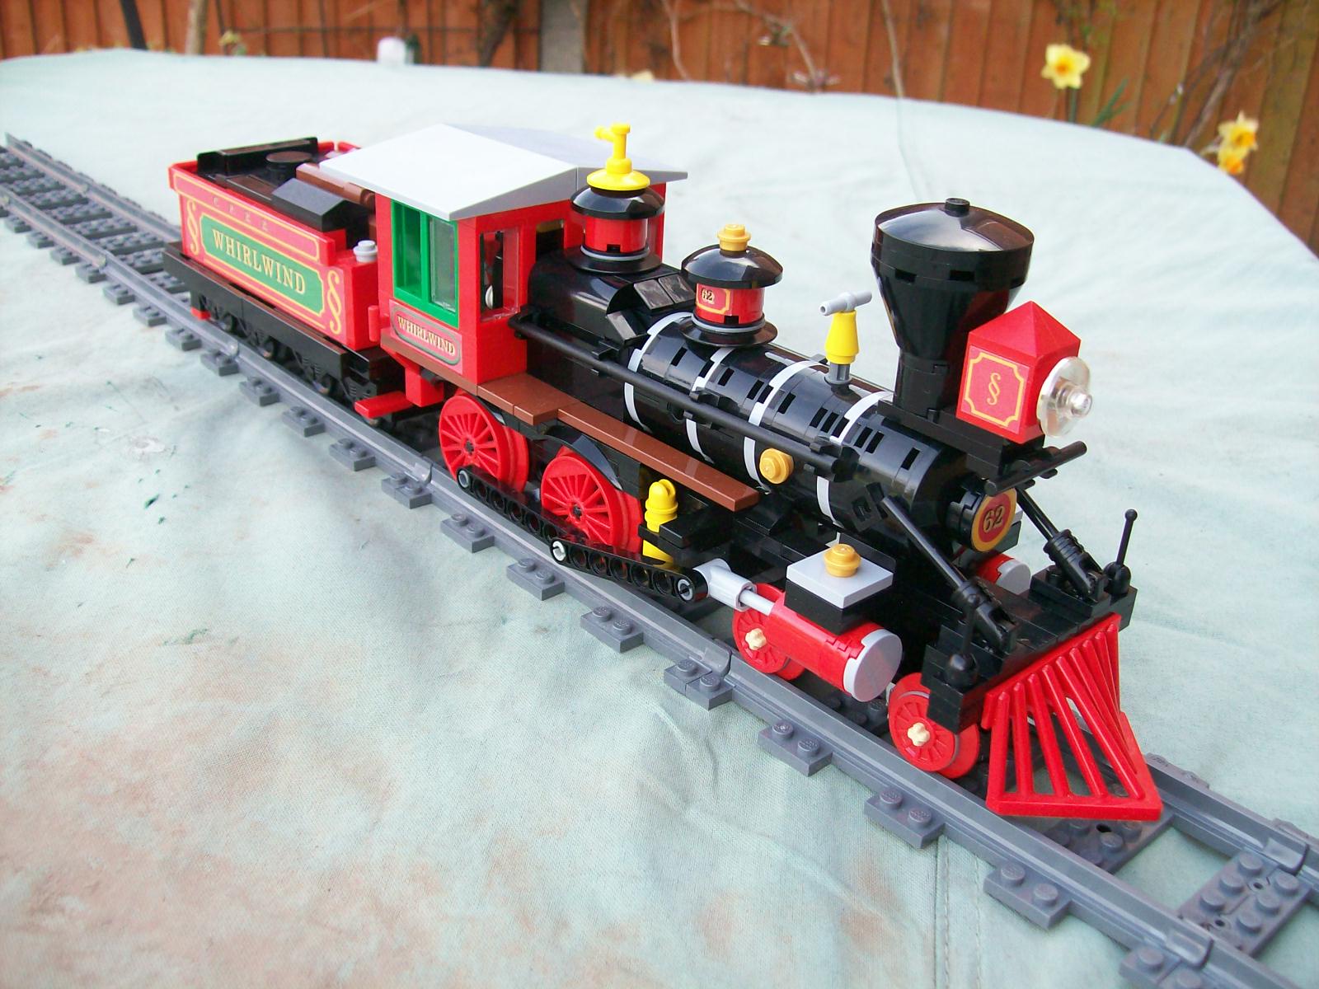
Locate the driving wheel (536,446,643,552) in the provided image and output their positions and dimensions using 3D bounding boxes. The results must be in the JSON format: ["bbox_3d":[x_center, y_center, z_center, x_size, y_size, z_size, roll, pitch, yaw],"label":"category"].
[{"bbox_3d":[-0.019,0.003,0.363,0.008,0.037,0.037,-20,34,-38],"label":"driving wheel"}]

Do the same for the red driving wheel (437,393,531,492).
[{"bbox_3d":[-0.052,-0.014,0.395,0.008,0.037,0.037,-20,34,-38],"label":"red driving wheel"}]

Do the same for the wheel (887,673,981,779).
[{"bbox_3d":[0.057,0.050,0.290,0.006,0.024,0.024,-20,34,-38],"label":"wheel"}]

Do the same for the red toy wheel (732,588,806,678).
[{"bbox_3d":[0.025,0.033,0.321,0.006,0.024,0.024,-20,34,-38],"label":"red toy wheel"}]

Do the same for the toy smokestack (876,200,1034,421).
[{"bbox_3d":[0.058,-0.038,0.281,0.032,0.045,0.032,2,26,-1],"label":"toy smokestack"}]

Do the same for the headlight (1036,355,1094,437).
[{"bbox_3d":[0.079,-0.018,0.264,0.016,0.016,0.007,-20,34,-38],"label":"headlight"}]

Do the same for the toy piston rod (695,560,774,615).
[{"bbox_3d":[0.017,0.022,0.312,0.008,0.008,0.025,-20,34,-38],"label":"toy piston rod"}]

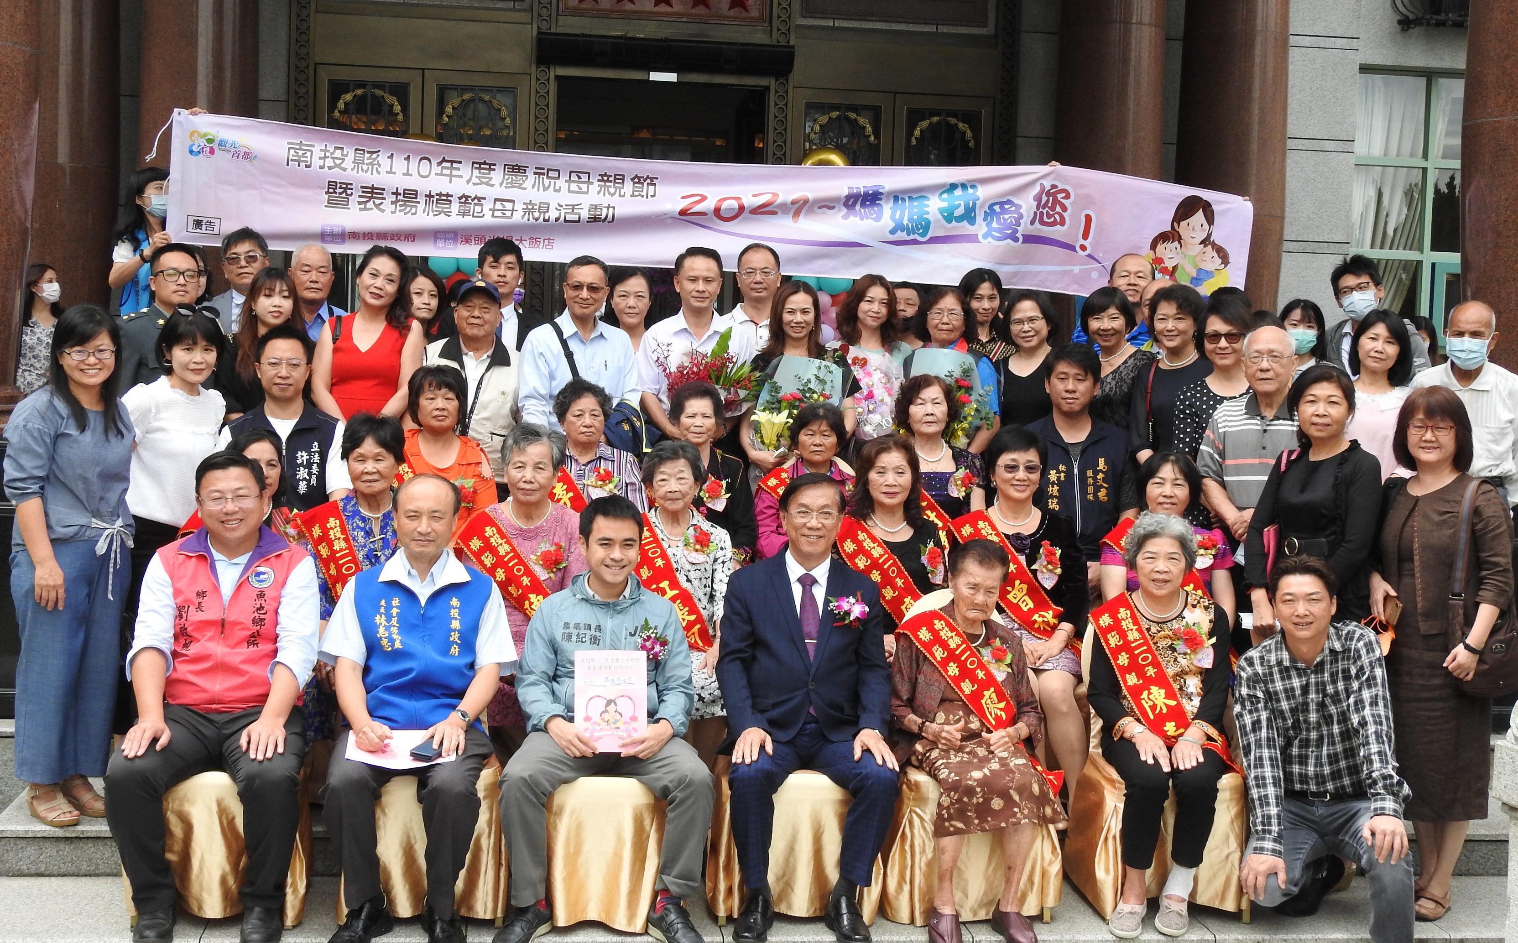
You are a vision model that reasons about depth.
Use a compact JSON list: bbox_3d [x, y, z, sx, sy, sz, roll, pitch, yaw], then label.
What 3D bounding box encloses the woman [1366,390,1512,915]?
[{"bbox_3d":[2.128,0.561,5.889,0.460,1.620,0.360,2,3,6],"label":"woman"}]

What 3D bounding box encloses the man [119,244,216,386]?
[{"bbox_3d":[-2.348,-0.084,7.489,0.500,1.639,0.320,1,3,-16],"label":"man"}]

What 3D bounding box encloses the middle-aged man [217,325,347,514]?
[{"bbox_3d":[-1.736,0.159,6.844,0.500,1.388,0.700,1,3,-11],"label":"middle-aged man"}]

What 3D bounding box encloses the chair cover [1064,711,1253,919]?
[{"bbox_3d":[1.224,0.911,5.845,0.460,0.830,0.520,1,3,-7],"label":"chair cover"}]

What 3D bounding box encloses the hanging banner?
[{"bbox_3d":[-0.147,-1.211,8.840,5.080,0.590,0.150,3,2,-7],"label":"hanging banner"}]

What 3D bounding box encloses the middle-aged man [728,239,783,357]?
[{"bbox_3d":[-0.022,-0.117,8.021,0.480,1.698,0.300,2,3,-5],"label":"middle-aged man"}]

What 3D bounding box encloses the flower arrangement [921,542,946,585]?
[{"bbox_3d":[0.606,0.319,6.552,0.085,0.150,0.060,1,3,-6],"label":"flower arrangement"}]

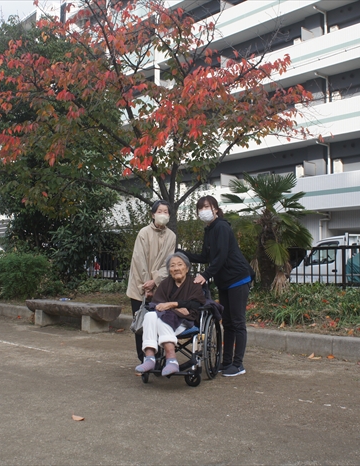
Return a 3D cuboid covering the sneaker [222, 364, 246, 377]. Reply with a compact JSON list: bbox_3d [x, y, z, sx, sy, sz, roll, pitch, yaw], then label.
[{"bbox_3d":[0.488,1.215,5.137,0.245,0.098,0.092,3,-4,-37],"label":"sneaker"}]

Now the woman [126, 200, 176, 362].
[{"bbox_3d":[-0.265,0.490,5.360,0.460,1.570,0.340,1,-4,-18],"label":"woman"}]

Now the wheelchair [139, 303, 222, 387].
[{"bbox_3d":[0.021,0.816,4.946,0.590,0.870,0.900,-1,-4,23],"label":"wheelchair"}]

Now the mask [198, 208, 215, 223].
[{"bbox_3d":[0.225,-0.149,4.950,0.135,0.110,0.075,-2,-4,25],"label":"mask"}]

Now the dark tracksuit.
[{"bbox_3d":[0.335,0.509,5.260,0.600,1.330,0.520,3,-4,-41],"label":"dark tracksuit"}]

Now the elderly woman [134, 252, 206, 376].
[{"bbox_3d":[-0.090,0.655,4.921,0.520,1.000,0.780,-2,-4,25],"label":"elderly woman"}]

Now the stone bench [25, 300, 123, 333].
[{"bbox_3d":[-1.700,1.278,8.993,1.900,0.410,0.500,-3,-4,44],"label":"stone bench"}]

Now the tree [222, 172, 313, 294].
[{"bbox_3d":[1.440,0.015,9.614,1.450,2.000,1.400,0,-3,6],"label":"tree"}]

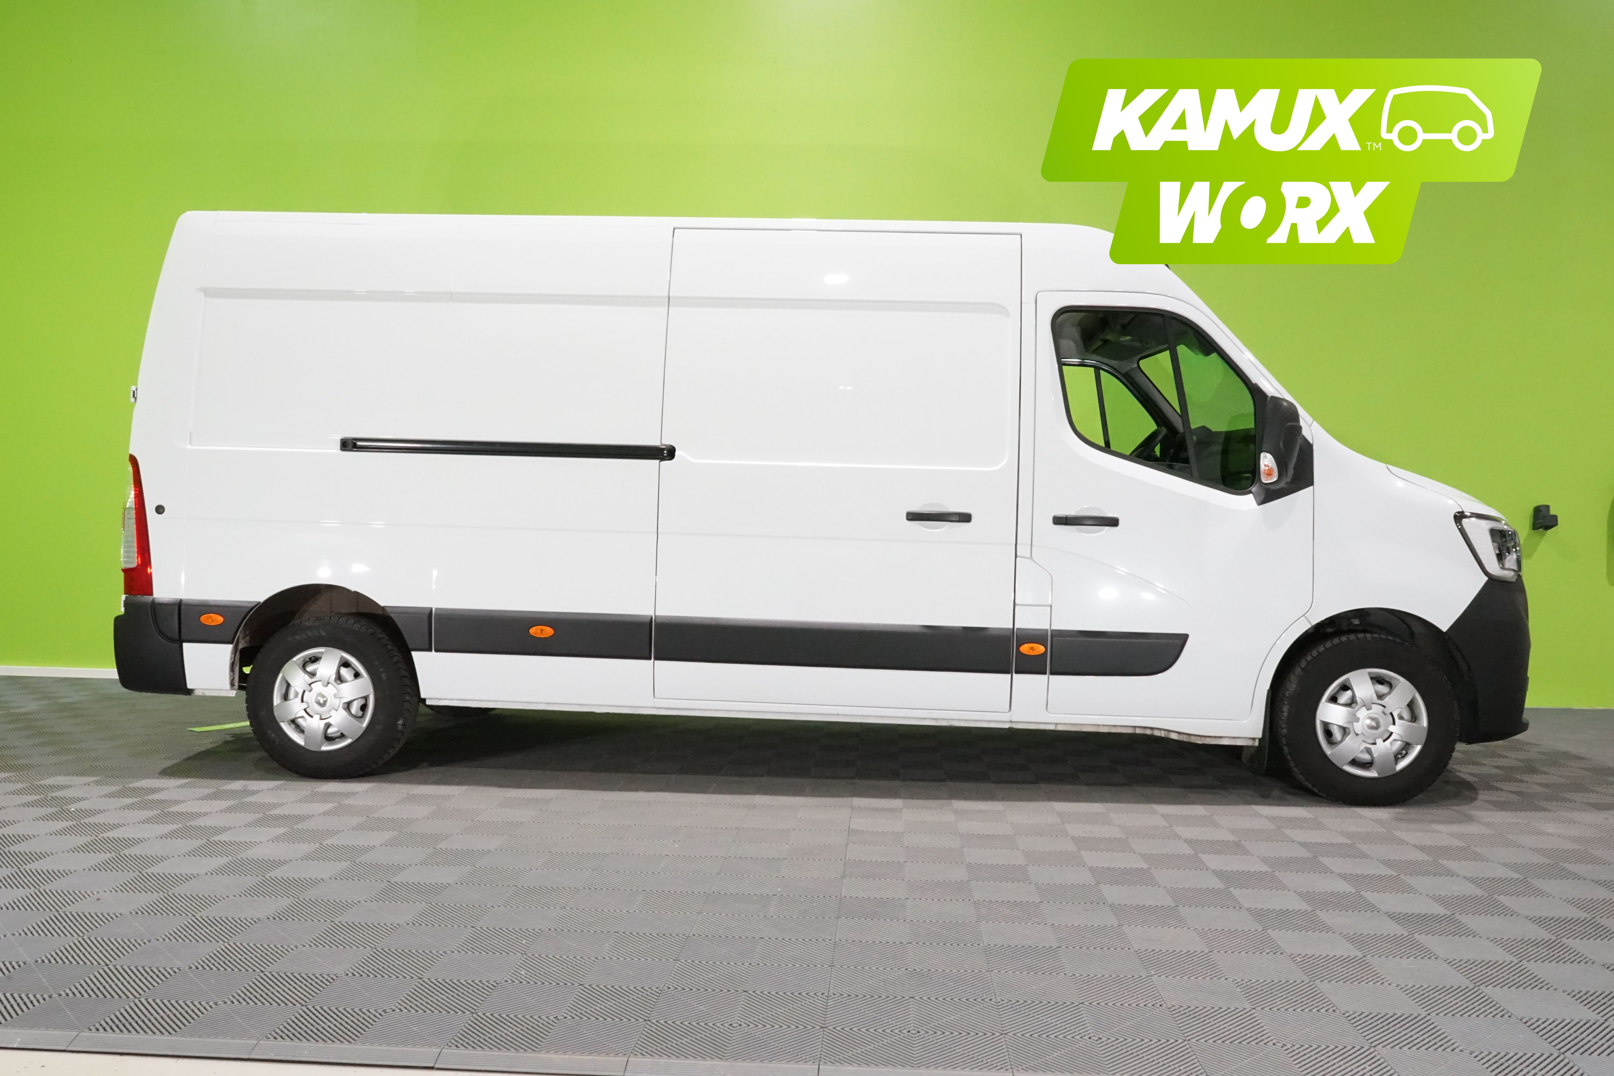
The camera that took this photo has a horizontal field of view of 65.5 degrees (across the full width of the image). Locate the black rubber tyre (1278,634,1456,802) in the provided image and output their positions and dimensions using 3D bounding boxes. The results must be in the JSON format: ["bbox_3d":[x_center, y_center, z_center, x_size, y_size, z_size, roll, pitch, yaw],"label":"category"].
[{"bbox_3d":[2.277,0.732,5.141,0.690,0.690,0.230,1,1,4],"label":"black rubber tyre"}]

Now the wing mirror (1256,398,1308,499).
[{"bbox_3d":[1.875,-0.365,4.950,0.230,0.400,0.310,1,1,4],"label":"wing mirror"}]

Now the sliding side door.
[{"bbox_3d":[0.130,-0.300,5.205,1.464,1.976,0.220,2,1,4],"label":"sliding side door"}]

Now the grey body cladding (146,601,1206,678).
[{"bbox_3d":[-0.676,0.415,5.183,4.420,0.196,0.070,2,1,4],"label":"grey body cladding"}]

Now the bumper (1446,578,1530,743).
[{"bbox_3d":[2.909,0.487,5.967,0.600,0.670,1.990,1,1,4],"label":"bumper"}]

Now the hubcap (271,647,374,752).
[{"bbox_3d":[-2.049,0.682,5.332,0.437,0.437,0.060,1,0,4],"label":"hubcap"}]

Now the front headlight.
[{"bbox_3d":[2.821,0.035,5.225,0.400,0.280,0.420,1,1,4],"label":"front headlight"}]

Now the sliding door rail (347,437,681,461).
[{"bbox_3d":[-1.252,-0.371,5.241,1.422,0.064,0.050,2,1,4],"label":"sliding door rail"}]

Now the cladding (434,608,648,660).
[{"bbox_3d":[-1.105,0.397,5.233,0.915,0.190,0.045,1,1,4],"label":"cladding"}]

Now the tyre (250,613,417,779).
[{"bbox_3d":[-2.044,0.680,5.416,0.690,0.690,0.225,1,0,4],"label":"tyre"}]

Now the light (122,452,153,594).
[{"bbox_3d":[-2.892,-0.052,5.444,0.190,0.610,0.150,1,1,4],"label":"light"}]

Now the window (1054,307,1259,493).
[{"bbox_3d":[1.416,-0.566,5.133,0.825,0.765,0.130,2,1,4],"label":"window"}]

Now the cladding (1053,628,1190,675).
[{"bbox_3d":[1.252,0.469,5.047,0.551,0.182,0.045,2,1,4],"label":"cladding"}]

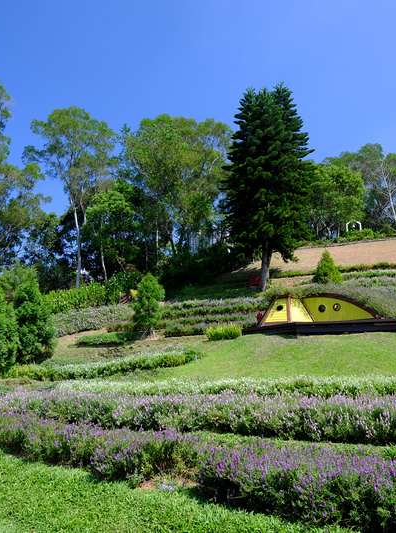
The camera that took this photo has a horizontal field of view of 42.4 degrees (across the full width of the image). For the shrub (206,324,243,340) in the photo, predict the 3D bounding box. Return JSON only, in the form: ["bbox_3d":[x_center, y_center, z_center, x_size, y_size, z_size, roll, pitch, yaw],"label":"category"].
[{"bbox_3d":[1.285,3.262,25.258,1.930,0.880,1.160,0,-5,0],"label":"shrub"}]

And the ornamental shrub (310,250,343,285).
[{"bbox_3d":[7.992,0.146,31.782,1.990,2.360,1.990,0,-13,0],"label":"ornamental shrub"}]

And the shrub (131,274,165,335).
[{"bbox_3d":[-2.541,1.966,25.717,1.630,3.200,1.630,0,-13,0],"label":"shrub"}]

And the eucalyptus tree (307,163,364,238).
[{"bbox_3d":[13.833,-6.665,51.771,5.970,7.940,5.670,-1,-6,15],"label":"eucalyptus tree"}]

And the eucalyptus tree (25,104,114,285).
[{"bbox_3d":[-9.942,-5.453,39.232,6.710,15.110,6.710,0,-13,0],"label":"eucalyptus tree"}]

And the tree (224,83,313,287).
[{"bbox_3d":[4.293,-5.108,31.808,5.550,13.210,5.550,-1,-6,8],"label":"tree"}]

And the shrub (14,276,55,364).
[{"bbox_3d":[-6.571,2.175,20.537,1.530,3.620,1.530,0,-13,0],"label":"shrub"}]

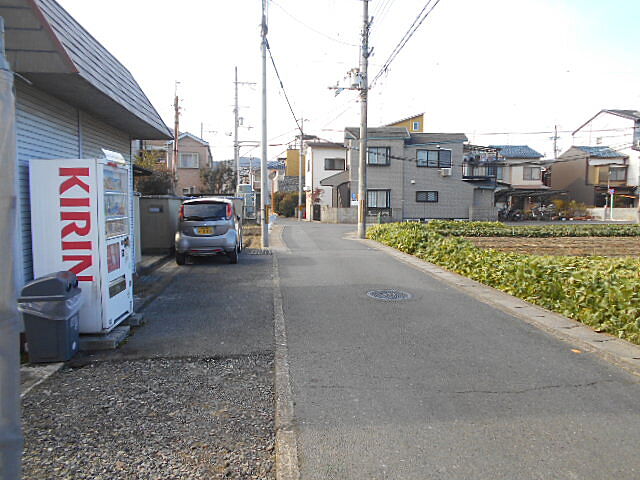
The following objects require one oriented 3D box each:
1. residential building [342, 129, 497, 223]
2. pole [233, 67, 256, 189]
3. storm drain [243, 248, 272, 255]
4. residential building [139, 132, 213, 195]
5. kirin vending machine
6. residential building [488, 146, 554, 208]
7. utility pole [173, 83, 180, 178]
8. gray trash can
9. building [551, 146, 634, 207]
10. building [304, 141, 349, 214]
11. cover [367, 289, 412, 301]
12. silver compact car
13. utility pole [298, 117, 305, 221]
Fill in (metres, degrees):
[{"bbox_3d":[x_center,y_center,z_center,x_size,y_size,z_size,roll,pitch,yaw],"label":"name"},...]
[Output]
[{"bbox_3d":[7.592,-5.268,39.011,10.600,7.400,8.000,0,4,0],"label":"residential building"},{"bbox_3d":[-6.395,-8.133,40.473,2.000,12.400,0.500,0,5,-6],"label":"pole"},{"bbox_3d":[-1.805,0.385,13.952,0.870,0.050,1.150,0,5,-6],"label":"storm drain"},{"bbox_3d":[-11.811,-5.200,40.020,5.300,6.600,6.500,0,5,-6],"label":"residential building"},{"bbox_3d":[-2.635,0.040,5.500,0.740,1.830,0.970,0,4,-5],"label":"kirin vending machine"},{"bbox_3d":[18.591,-5.671,46.604,4.600,7.000,7.500,0,4,0],"label":"residential building"},{"bbox_3d":[-8.732,-5.216,29.139,0.450,8.500,0.420,0,5,-6],"label":"utility pole"},{"bbox_3d":[-2.621,0.725,4.705,0.430,0.850,0.420,-1,5,-9],"label":"gray trash can"},{"bbox_3d":[26.591,-5.713,47.003,4.400,7.000,7.400,0,4,0],"label":"building"},{"bbox_3d":[0.542,-5.028,41.235,3.600,6.600,6.000,-1,4,-6],"label":"building"},{"bbox_3d":[1.136,0.909,7.858,0.720,0.040,0.720,0,5,-6],"label":"cover"},{"bbox_3d":[-2.832,-0.308,12.646,1.475,1.600,3.395,-1,4,-7],"label":"silver compact car"},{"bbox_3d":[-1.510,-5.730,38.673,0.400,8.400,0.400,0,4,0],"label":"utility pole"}]

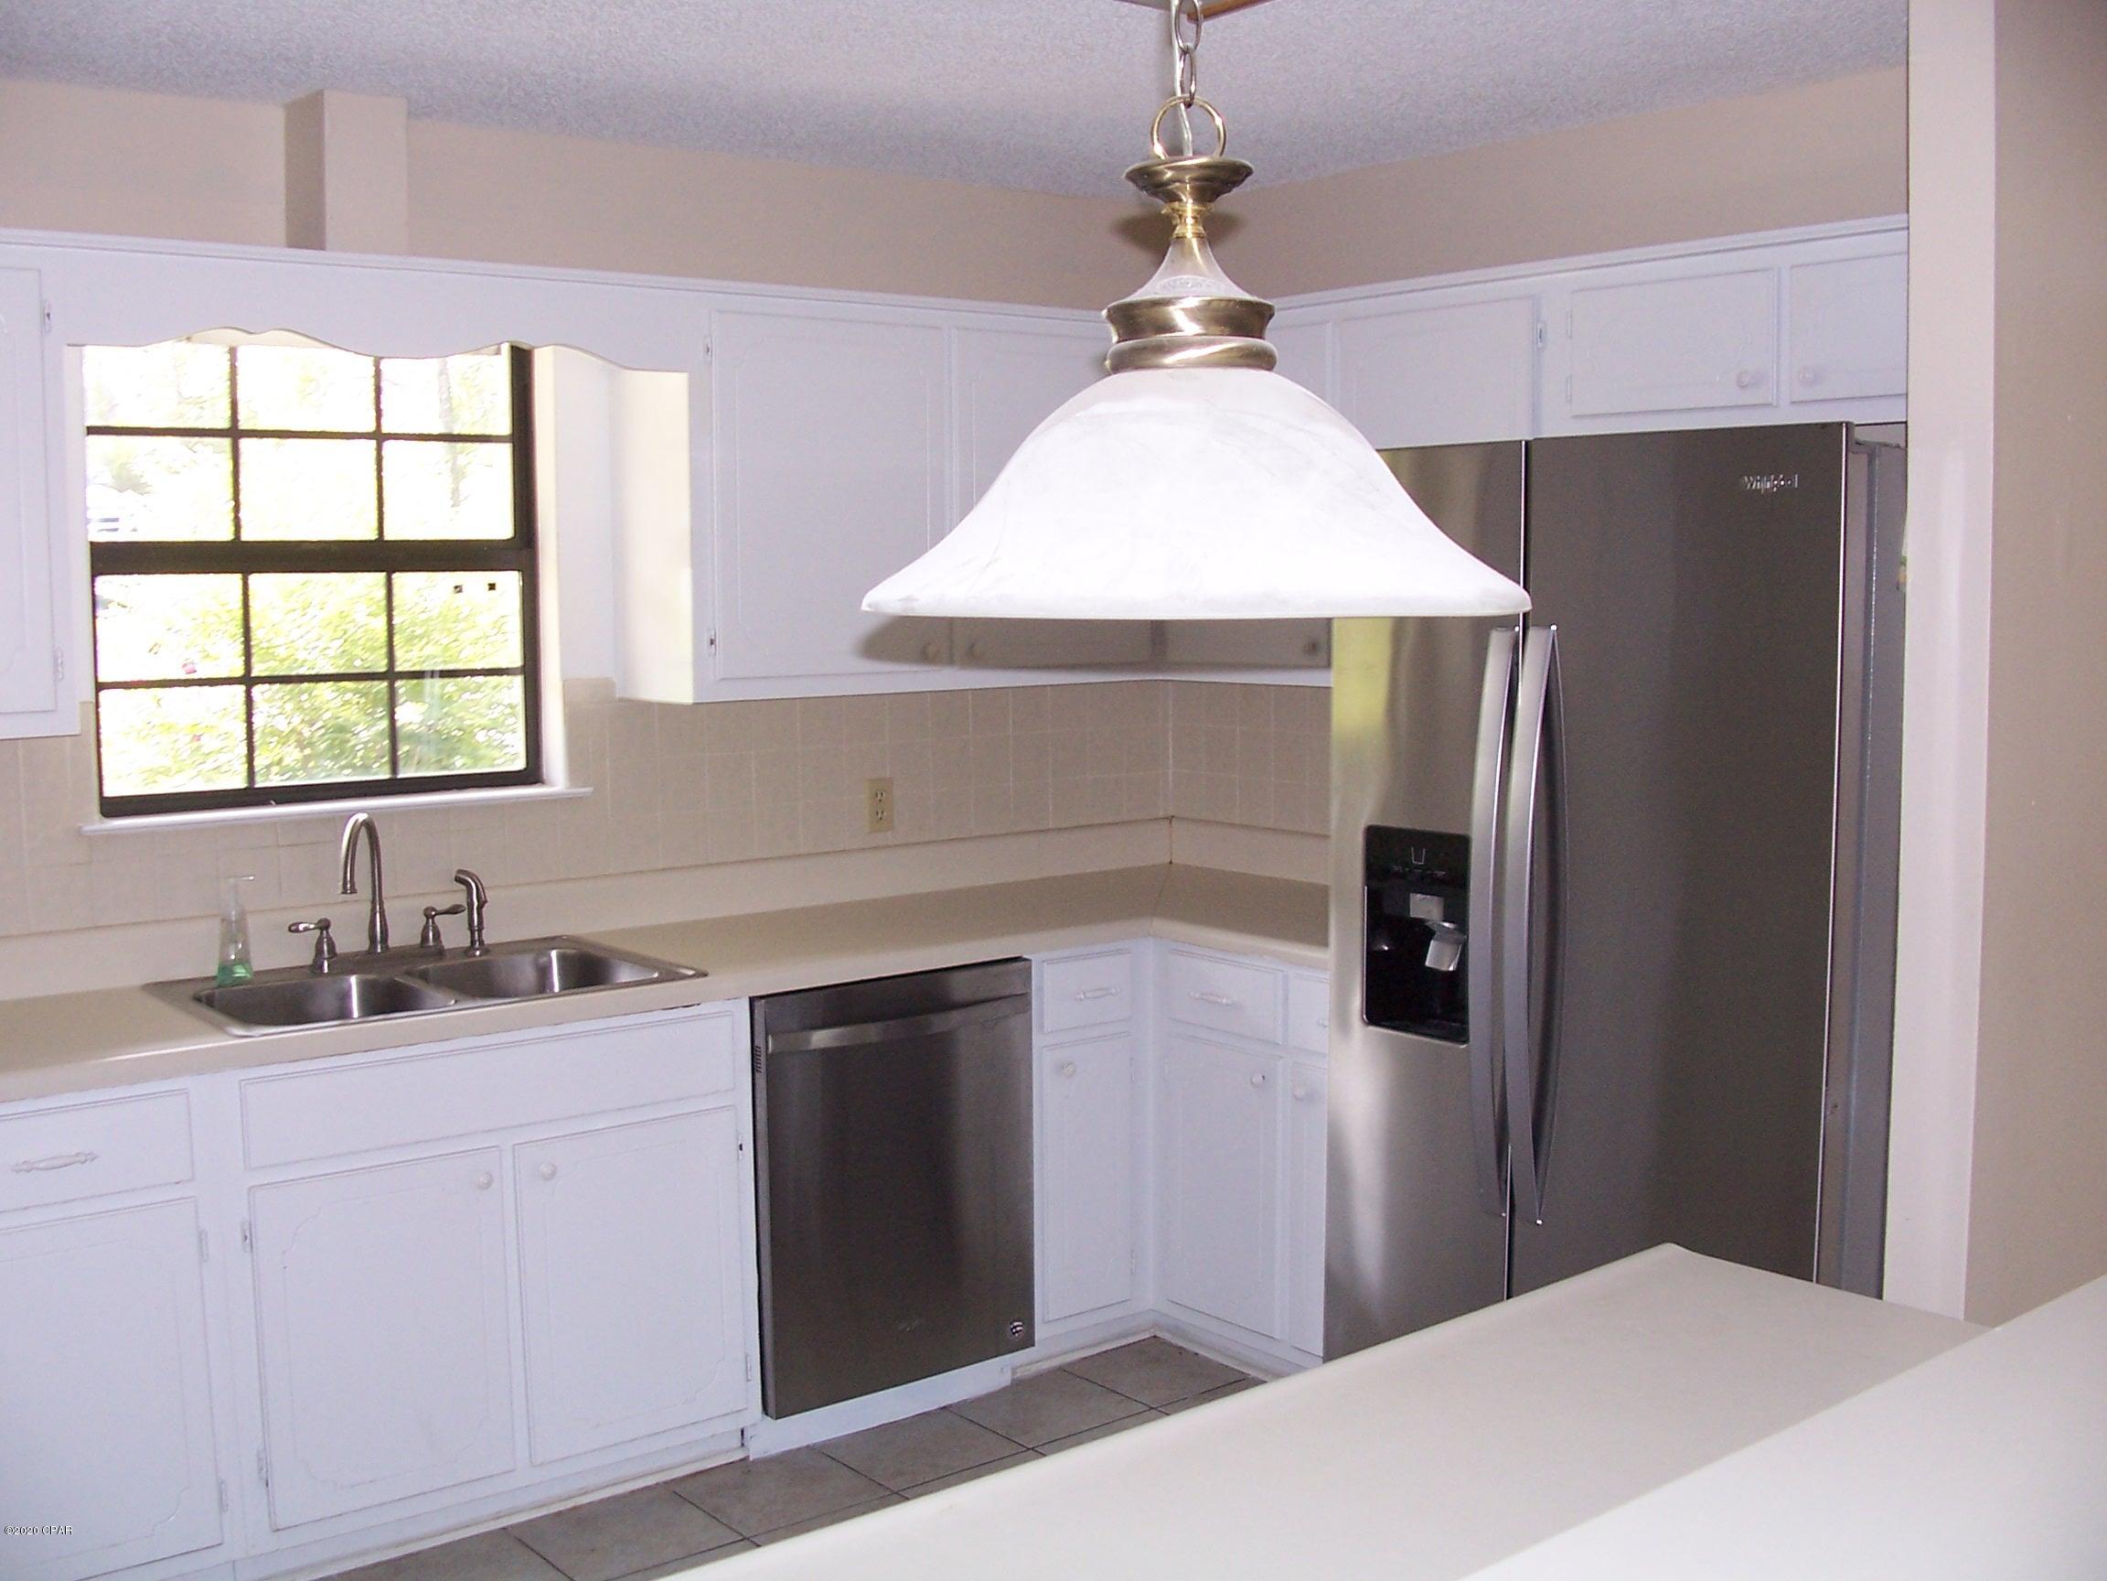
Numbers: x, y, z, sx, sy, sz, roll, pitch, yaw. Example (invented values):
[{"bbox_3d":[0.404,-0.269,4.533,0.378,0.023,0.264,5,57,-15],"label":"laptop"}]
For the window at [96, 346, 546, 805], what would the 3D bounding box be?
[{"bbox_3d":[-1.349,-0.422,3.914,0.886,0.896,0.091,-5,7,-38],"label":"window"}]

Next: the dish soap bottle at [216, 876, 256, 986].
[{"bbox_3d":[-1.415,0.236,3.683,0.072,0.186,0.056,-3,6,-27],"label":"dish soap bottle"}]

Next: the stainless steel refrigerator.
[{"bbox_3d":[1.008,0.365,3.318,0.886,1.802,0.913,-5,7,-38],"label":"stainless steel refrigerator"}]

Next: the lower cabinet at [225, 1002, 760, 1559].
[{"bbox_3d":[-1.055,0.794,3.730,0.921,0.874,0.614,-5,7,-38],"label":"lower cabinet"}]

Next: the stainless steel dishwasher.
[{"bbox_3d":[-0.459,0.727,4.181,0.601,0.821,0.619,-5,7,-38],"label":"stainless steel dishwasher"}]

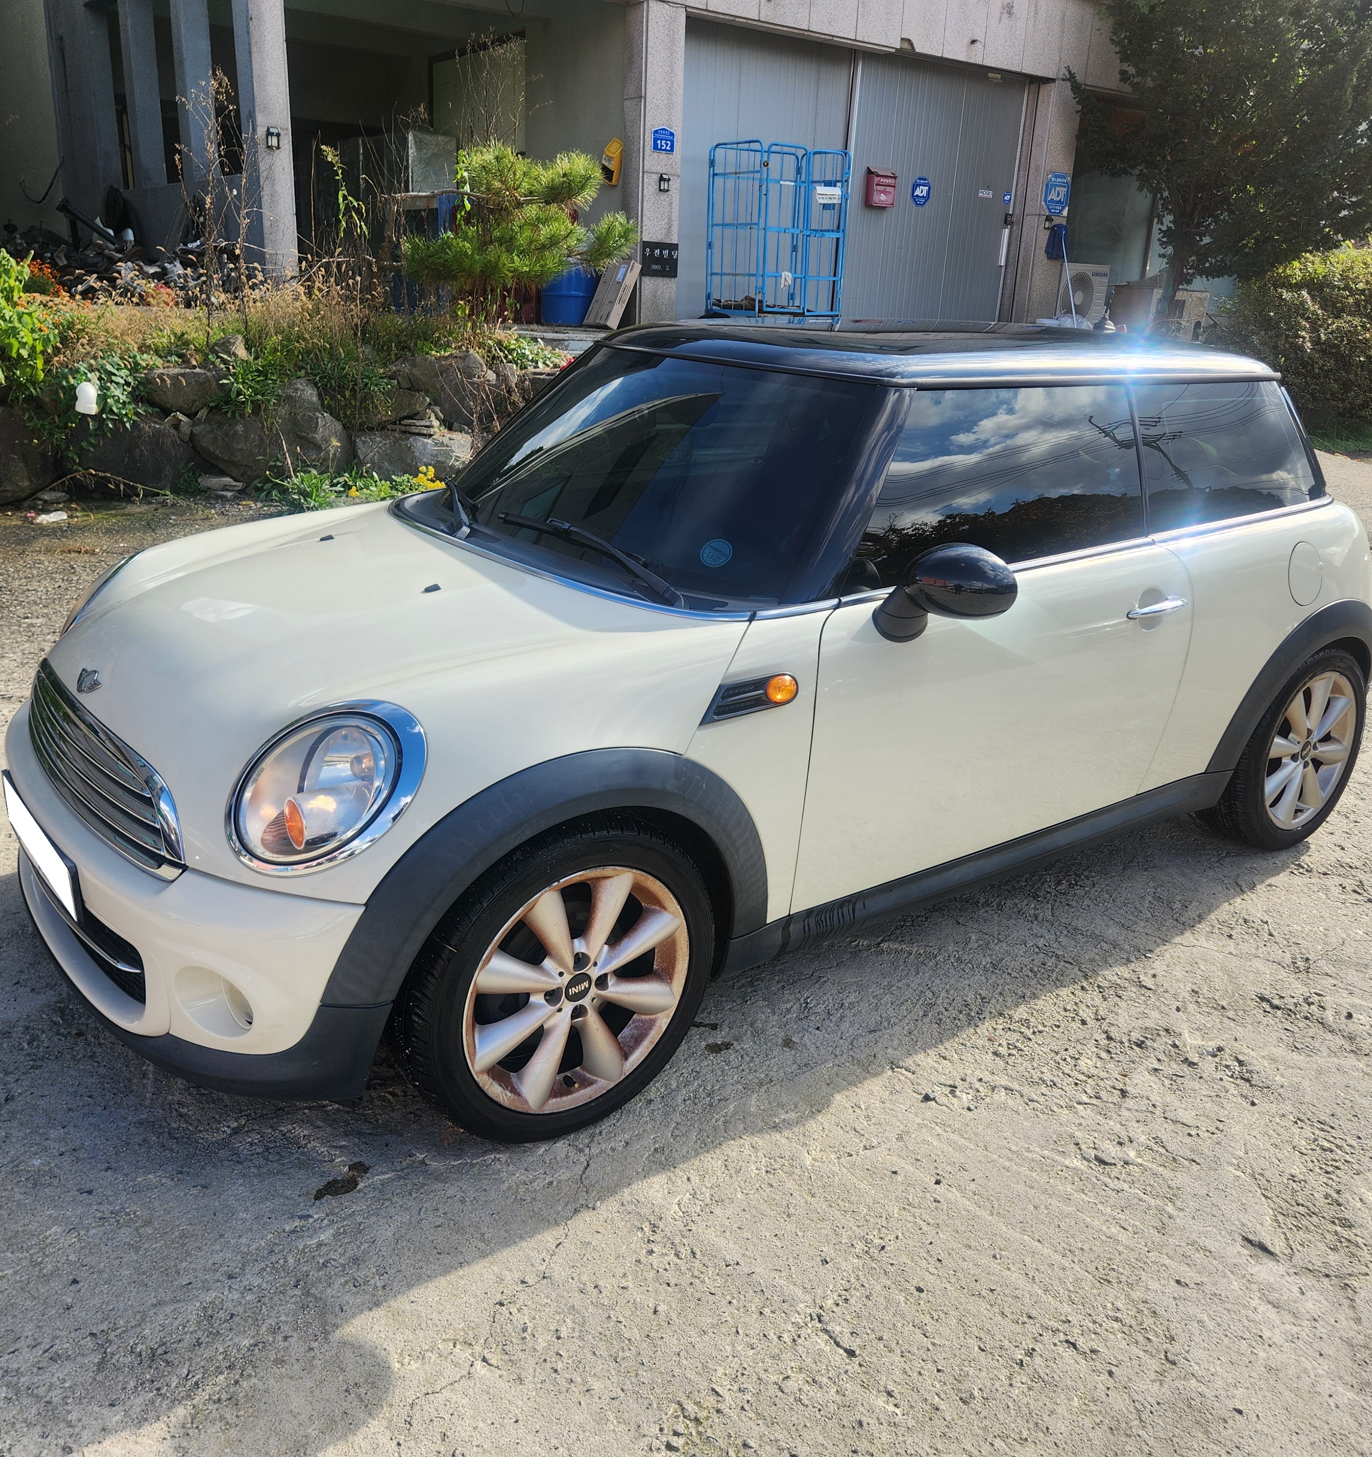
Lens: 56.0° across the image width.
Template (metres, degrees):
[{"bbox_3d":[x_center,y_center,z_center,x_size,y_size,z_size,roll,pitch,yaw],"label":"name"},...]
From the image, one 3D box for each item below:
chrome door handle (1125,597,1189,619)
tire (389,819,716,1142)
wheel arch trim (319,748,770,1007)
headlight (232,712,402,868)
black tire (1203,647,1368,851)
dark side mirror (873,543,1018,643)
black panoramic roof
[{"bbox_3d":[1.128,-0.284,3.070,0.215,0.040,0.050,-12,23,-35],"label":"chrome door handle"},{"bbox_3d":[-0.240,0.448,2.401,0.615,0.615,0.208,-12,23,-35],"label":"tire"},{"bbox_3d":[-0.223,0.237,2.261,0.880,0.430,0.130,-12,23,-35],"label":"wheel arch trim"},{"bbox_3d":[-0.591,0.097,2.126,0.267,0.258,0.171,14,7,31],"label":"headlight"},{"bbox_3d":[1.751,0.037,3.798,0.615,0.615,0.208,-12,23,-35],"label":"black tire"},{"bbox_3d":[0.504,-0.254,2.547,0.160,0.190,0.225,-12,23,-35],"label":"dark side mirror"},{"bbox_3d":[0.703,-1.030,3.552,1.620,0.115,1.180,-12,23,-35],"label":"black panoramic roof"}]

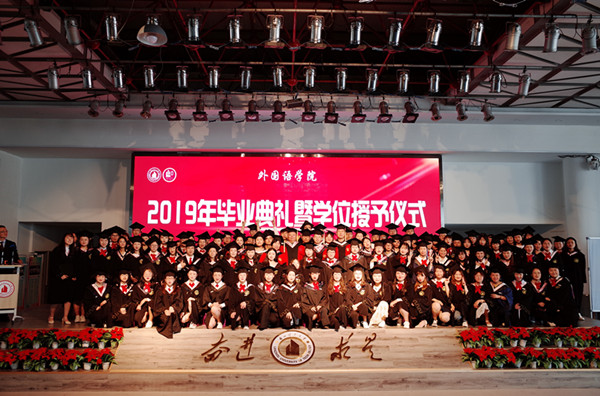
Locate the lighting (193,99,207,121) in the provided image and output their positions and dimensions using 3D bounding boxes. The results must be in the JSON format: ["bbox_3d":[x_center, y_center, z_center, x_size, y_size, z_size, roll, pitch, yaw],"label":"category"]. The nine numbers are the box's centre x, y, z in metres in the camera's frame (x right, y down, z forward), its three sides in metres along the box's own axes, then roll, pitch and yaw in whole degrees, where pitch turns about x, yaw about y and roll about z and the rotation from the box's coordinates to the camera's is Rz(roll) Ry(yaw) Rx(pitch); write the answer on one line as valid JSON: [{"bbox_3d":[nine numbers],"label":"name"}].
[{"bbox_3d":[-2.040,-1.794,9.446,0.270,0.350,0.270,0,-6,0],"label":"lighting"}]

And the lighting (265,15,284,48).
[{"bbox_3d":[-0.336,-2.211,6.192,0.260,0.420,0.280,0,-6,-1],"label":"lighting"}]

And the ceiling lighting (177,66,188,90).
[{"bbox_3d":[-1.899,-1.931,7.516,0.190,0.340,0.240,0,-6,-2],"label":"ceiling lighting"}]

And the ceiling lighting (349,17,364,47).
[{"bbox_3d":[0.752,-2.222,6.218,0.220,0.380,0.250,0,-6,-1],"label":"ceiling lighting"}]

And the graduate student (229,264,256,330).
[{"bbox_3d":[-1.025,1.768,8.400,0.500,1.120,0.660,0,-6,-3],"label":"graduate student"}]

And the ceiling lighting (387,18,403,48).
[{"bbox_3d":[1.262,-2.199,6.231,0.220,0.380,0.250,0,-6,-1],"label":"ceiling lighting"}]

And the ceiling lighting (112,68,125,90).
[{"bbox_3d":[-3.076,-2.006,7.886,0.190,0.310,0.230,0,-6,0],"label":"ceiling lighting"}]

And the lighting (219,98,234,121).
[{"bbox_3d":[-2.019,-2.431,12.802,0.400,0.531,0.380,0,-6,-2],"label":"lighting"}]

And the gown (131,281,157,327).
[{"bbox_3d":[-2.882,1.934,8.600,0.470,0.792,0.500,2,-6,-12],"label":"gown"}]

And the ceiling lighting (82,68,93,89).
[{"bbox_3d":[-3.413,-1.919,7.472,0.180,0.320,0.240,0,-6,-2],"label":"ceiling lighting"}]

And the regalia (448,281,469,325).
[{"bbox_3d":[2.976,1.953,8.765,0.460,0.768,0.500,-1,-6,13],"label":"regalia"}]

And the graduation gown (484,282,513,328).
[{"bbox_3d":[3.786,1.994,8.878,0.473,0.757,0.580,-3,-7,28],"label":"graduation gown"}]

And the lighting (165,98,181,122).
[{"bbox_3d":[-2.984,-2.070,10.900,0.340,0.460,0.320,0,-6,0],"label":"lighting"}]

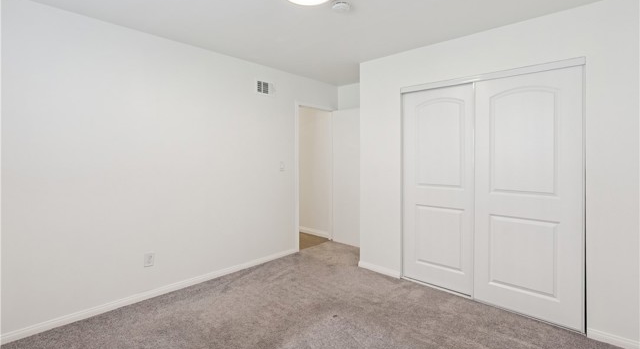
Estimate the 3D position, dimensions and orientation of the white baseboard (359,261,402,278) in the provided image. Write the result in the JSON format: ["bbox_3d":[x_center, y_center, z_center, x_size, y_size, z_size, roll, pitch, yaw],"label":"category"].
[{"bbox_3d":[0.662,1.080,3.235,0.530,0.077,0.016,2,3,42],"label":"white baseboard"}]

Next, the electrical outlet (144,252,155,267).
[{"bbox_3d":[-1.568,0.789,2.620,0.012,0.119,0.076,2,3,44],"label":"electrical outlet"}]

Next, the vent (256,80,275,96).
[{"bbox_3d":[-0.670,-1.081,3.545,0.020,0.175,0.300,2,3,44],"label":"vent"}]

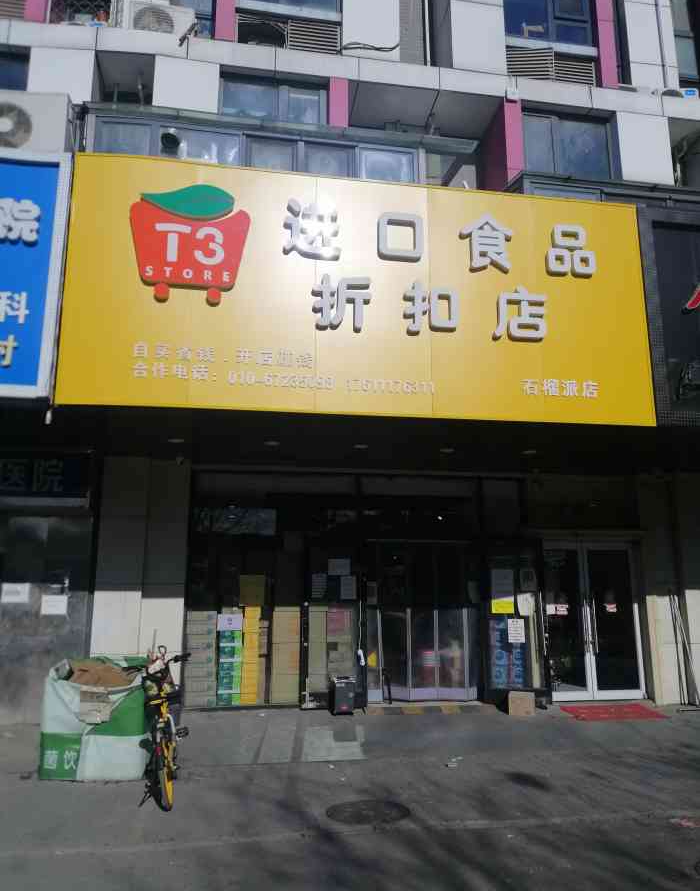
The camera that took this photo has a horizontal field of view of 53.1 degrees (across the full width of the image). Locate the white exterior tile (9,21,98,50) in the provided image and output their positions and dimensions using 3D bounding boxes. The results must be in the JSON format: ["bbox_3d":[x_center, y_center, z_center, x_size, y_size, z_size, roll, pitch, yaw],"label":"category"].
[{"bbox_3d":[-3.951,-5.451,9.351,1.122,0.335,0.050,2,-12,-9],"label":"white exterior tile"}]

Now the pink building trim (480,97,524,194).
[{"bbox_3d":[2.316,-4.373,10.556,0.248,1.250,0.900,2,-12,-9],"label":"pink building trim"}]

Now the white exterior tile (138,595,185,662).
[{"bbox_3d":[-2.441,2.344,9.124,0.562,0.843,0.050,2,-12,-9],"label":"white exterior tile"}]

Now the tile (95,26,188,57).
[{"bbox_3d":[-2.813,-5.443,9.530,1.181,0.337,0.050,2,-12,-9],"label":"tile"}]

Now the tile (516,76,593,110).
[{"bbox_3d":[2.927,-5.053,10.088,1.134,0.361,0.080,2,-12,-9],"label":"tile"}]

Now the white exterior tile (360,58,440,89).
[{"bbox_3d":[0.708,-5.309,10.104,1.173,0.365,0.100,2,-12,-8],"label":"white exterior tile"}]

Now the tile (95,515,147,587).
[{"bbox_3d":[-3.021,1.396,9.233,0.627,0.930,0.050,2,-12,-9],"label":"tile"}]

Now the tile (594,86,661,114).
[{"bbox_3d":[4.046,-5.010,10.263,1.088,0.366,0.080,2,-12,-9],"label":"tile"}]

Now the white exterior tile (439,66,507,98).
[{"bbox_3d":[1.743,-5.099,9.902,1.012,0.374,0.080,2,-12,-9],"label":"white exterior tile"}]

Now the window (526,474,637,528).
[{"bbox_3d":[3.595,0.895,10.919,1.883,0.835,0.100,2,-12,-8],"label":"window"}]

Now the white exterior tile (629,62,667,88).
[{"bbox_3d":[4.557,-5.642,10.742,0.574,0.437,0.050,2,-12,-9],"label":"white exterior tile"}]

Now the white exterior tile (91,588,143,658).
[{"bbox_3d":[-2.986,2.257,8.969,0.567,0.835,0.060,2,-12,-9],"label":"white exterior tile"}]

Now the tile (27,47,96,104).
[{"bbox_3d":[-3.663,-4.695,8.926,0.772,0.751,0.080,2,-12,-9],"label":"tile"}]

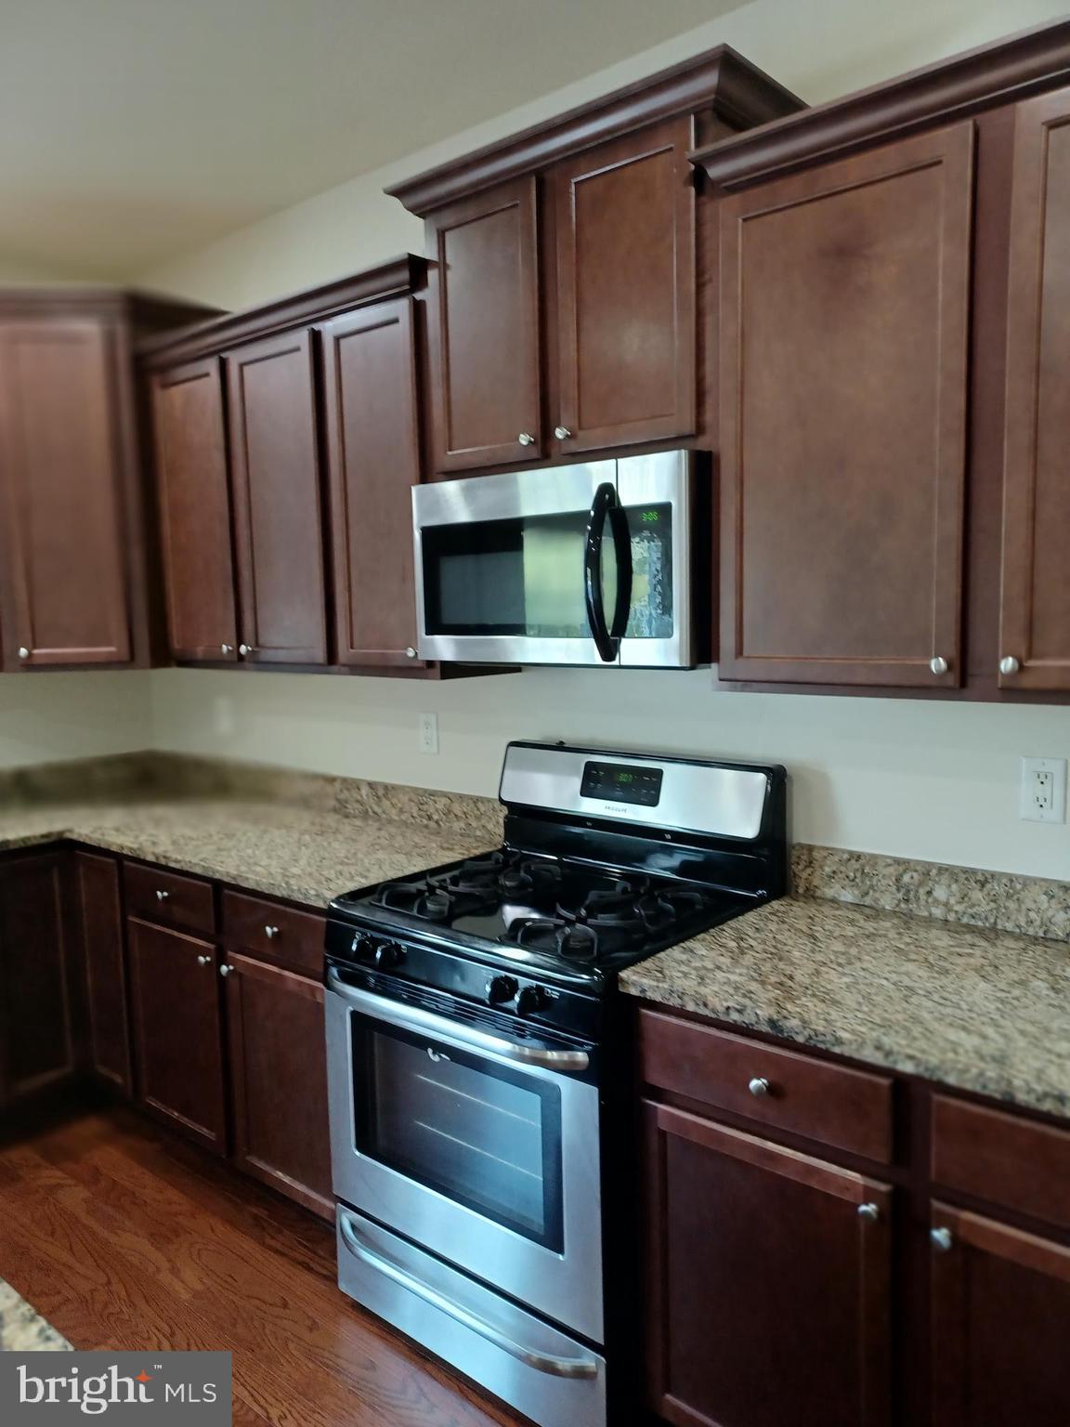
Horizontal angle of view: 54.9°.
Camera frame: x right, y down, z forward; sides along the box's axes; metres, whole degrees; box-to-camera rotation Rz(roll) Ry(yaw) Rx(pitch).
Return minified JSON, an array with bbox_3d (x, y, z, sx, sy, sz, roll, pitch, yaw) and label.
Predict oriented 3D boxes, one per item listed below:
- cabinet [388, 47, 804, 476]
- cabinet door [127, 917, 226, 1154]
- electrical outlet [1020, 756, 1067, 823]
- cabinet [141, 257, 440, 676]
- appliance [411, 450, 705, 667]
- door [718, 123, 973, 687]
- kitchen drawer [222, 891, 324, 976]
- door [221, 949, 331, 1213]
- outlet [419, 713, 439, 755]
[{"bbox_3d":[0.123,-0.856,2.234,0.883,0.661,0.380,4,8,40],"label":"cabinet"},{"bbox_3d":[-0.987,0.878,2.856,0.450,0.573,0.021,4,8,41],"label":"cabinet door"},{"bbox_3d":[0.942,0.142,1.907,0.076,0.117,0.008,4,8,40],"label":"electrical outlet"},{"bbox_3d":[-0.611,-0.602,2.906,1.229,0.960,0.370,4,8,40],"label":"cabinet"},{"bbox_3d":[0.126,-0.316,2.282,0.740,0.408,0.410,4,8,40],"label":"appliance"},{"bbox_3d":[0.515,-0.483,1.761,0.441,0.861,0.021,4,8,41],"label":"door"},{"bbox_3d":[-0.458,0.502,2.677,0.434,0.136,0.517,4,8,40],"label":"kitchen drawer"},{"bbox_3d":[-0.599,0.904,2.522,0.463,0.573,0.021,4,8,41],"label":"door"},{"bbox_3d":[-0.304,0.059,2.968,0.073,0.117,0.008,4,8,40],"label":"outlet"}]

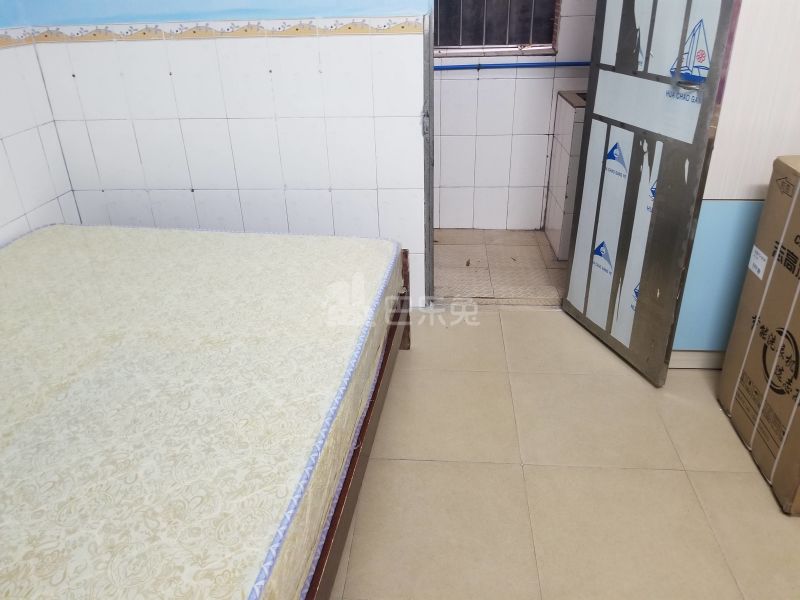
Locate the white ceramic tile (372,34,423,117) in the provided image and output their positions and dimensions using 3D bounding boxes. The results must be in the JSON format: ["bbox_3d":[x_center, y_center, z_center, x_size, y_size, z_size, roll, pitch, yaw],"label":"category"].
[{"bbox_3d":[-0.006,-0.868,2.339,0.201,0.300,0.010,0,28,4],"label":"white ceramic tile"}]

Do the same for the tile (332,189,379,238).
[{"bbox_3d":[-0.188,-0.338,2.614,0.200,0.298,0.010,1,29,4],"label":"tile"}]

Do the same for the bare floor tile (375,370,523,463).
[{"bbox_3d":[0.156,0.403,2.131,0.495,0.010,0.495,1,29,4],"label":"bare floor tile"}]

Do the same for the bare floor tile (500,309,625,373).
[{"bbox_3d":[0.696,0.176,2.555,0.500,0.010,0.500,1,28,4],"label":"bare floor tile"}]

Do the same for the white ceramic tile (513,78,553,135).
[{"bbox_3d":[0.727,-1.054,3.287,0.200,0.300,0.010,1,28,4],"label":"white ceramic tile"}]

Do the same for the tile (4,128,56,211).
[{"bbox_3d":[-1.471,-0.516,2.394,0.010,0.300,0.200,1,28,4],"label":"tile"}]

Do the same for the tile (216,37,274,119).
[{"bbox_3d":[-0.609,-0.875,2.388,0.200,0.300,0.010,1,28,4],"label":"tile"}]

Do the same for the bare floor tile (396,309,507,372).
[{"bbox_3d":[0.195,0.168,2.578,0.500,0.010,0.485,1,29,4],"label":"bare floor tile"}]

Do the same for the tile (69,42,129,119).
[{"bbox_3d":[-1.200,-0.871,2.404,0.200,0.295,0.010,1,28,4],"label":"tile"}]

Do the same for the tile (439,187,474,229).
[{"bbox_3d":[0.341,-0.546,3.578,0.200,0.262,0.010,1,28,4],"label":"tile"}]

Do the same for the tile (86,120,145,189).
[{"bbox_3d":[-1.207,-0.621,2.577,0.200,0.300,0.010,1,28,4],"label":"tile"}]

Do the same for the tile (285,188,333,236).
[{"bbox_3d":[-0.392,-0.344,2.644,0.201,0.298,0.010,0,28,4],"label":"tile"}]

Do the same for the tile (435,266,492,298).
[{"bbox_3d":[0.308,-0.086,3.032,0.300,0.010,0.305,1,29,4],"label":"tile"}]

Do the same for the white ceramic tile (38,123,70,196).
[{"bbox_3d":[-1.449,-0.587,2.527,0.010,0.300,0.100,3,29,9],"label":"white ceramic tile"}]

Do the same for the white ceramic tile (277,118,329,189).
[{"bbox_3d":[-0.395,-0.600,2.479,0.200,0.295,0.010,1,28,4],"label":"white ceramic tile"}]

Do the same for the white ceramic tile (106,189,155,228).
[{"bbox_3d":[-1.193,-0.350,2.701,0.200,0.300,0.010,0,28,3],"label":"white ceramic tile"}]

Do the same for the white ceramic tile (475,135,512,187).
[{"bbox_3d":[0.537,-0.796,3.455,0.200,0.300,0.010,1,28,4],"label":"white ceramic tile"}]

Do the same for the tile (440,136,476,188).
[{"bbox_3d":[0.334,-0.795,3.456,0.200,0.300,0.010,1,28,4],"label":"tile"}]

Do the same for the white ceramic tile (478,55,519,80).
[{"bbox_3d":[0.520,-1.238,3.198,0.200,0.114,0.010,1,28,4],"label":"white ceramic tile"}]

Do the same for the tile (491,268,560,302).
[{"bbox_3d":[0.606,-0.090,3.013,0.300,0.010,0.302,1,29,4],"label":"tile"}]

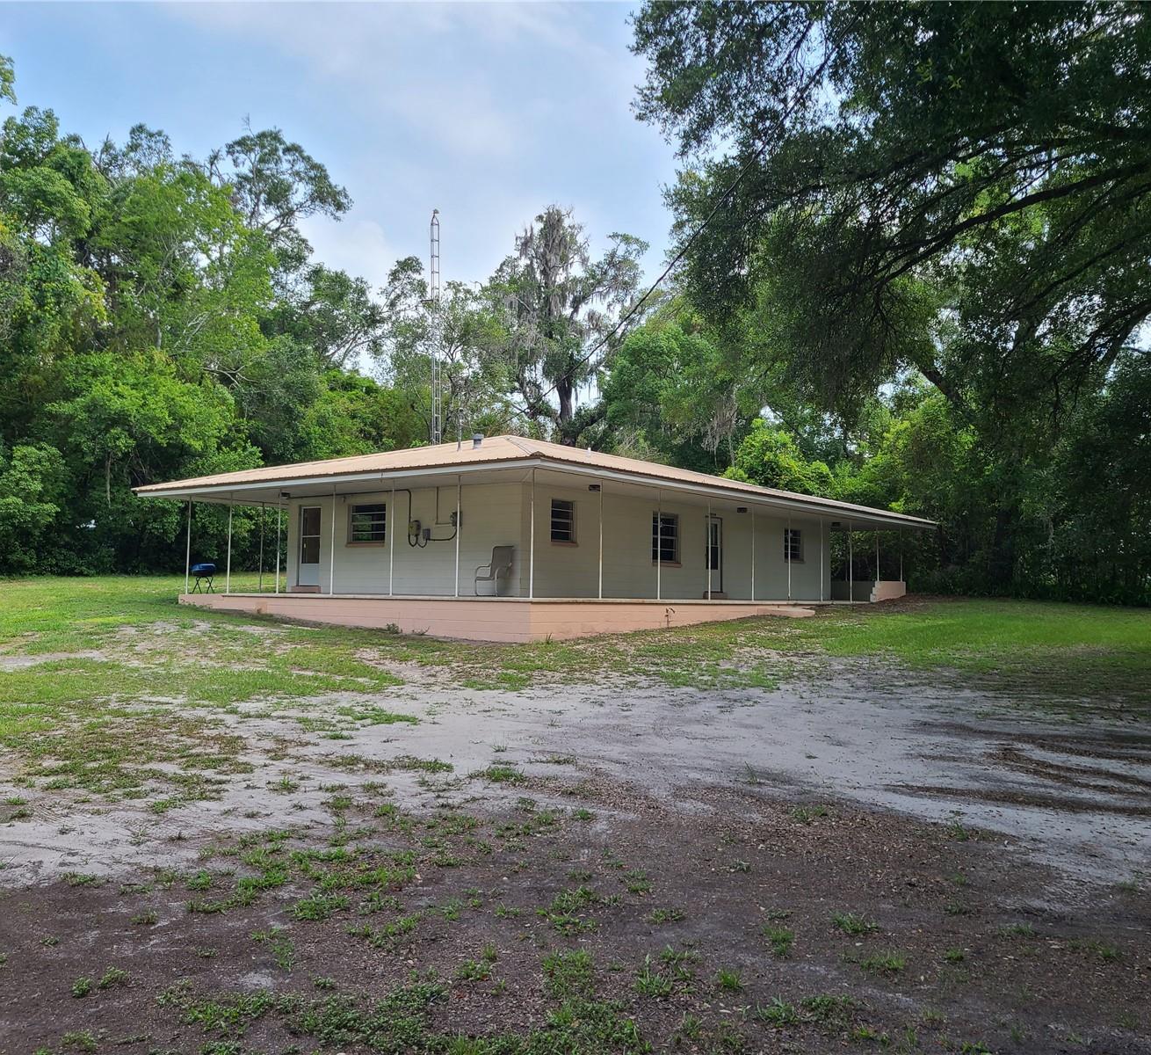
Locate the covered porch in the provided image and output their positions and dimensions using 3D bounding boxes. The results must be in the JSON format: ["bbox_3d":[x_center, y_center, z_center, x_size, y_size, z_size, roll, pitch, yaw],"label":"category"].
[{"bbox_3d":[0.673,1.093,30.653,11.900,3.540,20.650,-2,-5,37],"label":"covered porch"}]

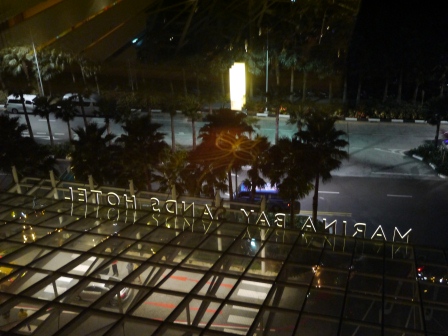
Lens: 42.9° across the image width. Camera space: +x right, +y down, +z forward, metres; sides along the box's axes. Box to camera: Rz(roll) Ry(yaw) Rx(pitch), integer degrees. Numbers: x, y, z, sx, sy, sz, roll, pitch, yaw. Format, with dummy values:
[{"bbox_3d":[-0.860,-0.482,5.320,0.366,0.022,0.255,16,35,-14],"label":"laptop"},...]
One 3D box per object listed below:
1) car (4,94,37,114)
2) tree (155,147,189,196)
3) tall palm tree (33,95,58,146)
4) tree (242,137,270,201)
[{"bbox_3d":[-23.037,-7.560,66.898,4.800,2.000,1.750,3,27,9],"label":"car"},{"bbox_3d":[-4.112,1.465,43.098,2.800,6.651,2.800,3,27,9],"label":"tree"},{"bbox_3d":[-17.509,-4.582,56.814,2.116,5.592,2.116,3,27,9],"label":"tall palm tree"},{"bbox_3d":[2.224,0.958,42.905,2.700,7.433,2.700,3,27,9],"label":"tree"}]

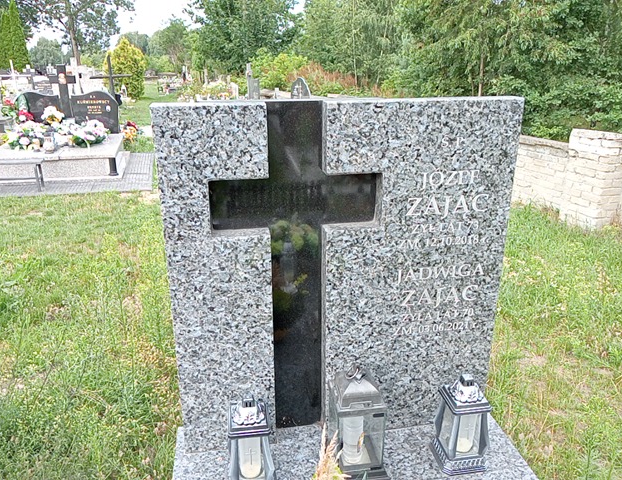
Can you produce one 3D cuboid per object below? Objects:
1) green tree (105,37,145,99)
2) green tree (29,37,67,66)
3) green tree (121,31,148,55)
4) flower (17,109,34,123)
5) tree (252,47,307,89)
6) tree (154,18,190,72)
[{"bbox_3d":[-6.557,-6.098,18.300,1.420,2.100,1.420,-7,21,-18],"label":"green tree"},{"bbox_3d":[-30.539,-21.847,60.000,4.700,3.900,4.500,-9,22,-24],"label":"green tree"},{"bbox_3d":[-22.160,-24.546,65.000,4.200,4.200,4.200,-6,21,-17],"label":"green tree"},{"bbox_3d":[-4.246,-1.852,7.700,0.240,0.220,0.200,-10,22,-27],"label":"flower"},{"bbox_3d":[-0.943,-5.045,15.500,1.750,1.600,1.600,-1,20,-3],"label":"tree"},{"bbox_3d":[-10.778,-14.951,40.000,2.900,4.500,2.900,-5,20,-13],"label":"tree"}]

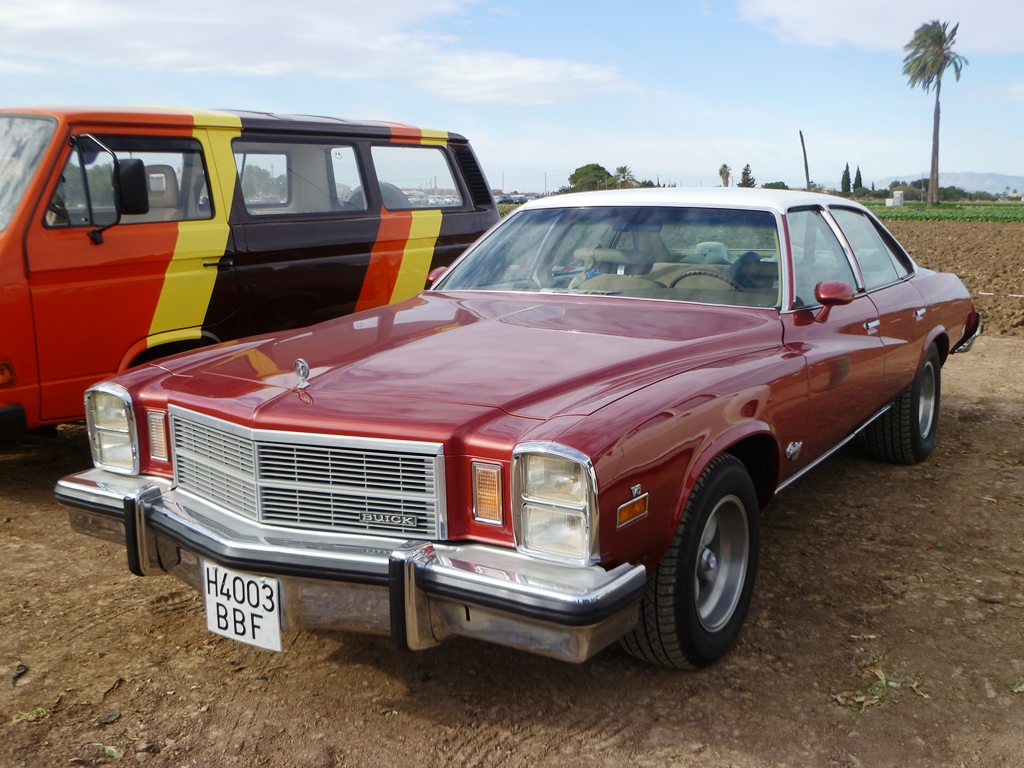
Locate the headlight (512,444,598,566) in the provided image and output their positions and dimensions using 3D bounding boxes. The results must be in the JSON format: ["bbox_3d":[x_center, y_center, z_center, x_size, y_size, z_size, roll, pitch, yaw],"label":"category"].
[{"bbox_3d":[0.123,0.258,2.233,0.243,0.272,0.114,6,12,32],"label":"headlight"}]

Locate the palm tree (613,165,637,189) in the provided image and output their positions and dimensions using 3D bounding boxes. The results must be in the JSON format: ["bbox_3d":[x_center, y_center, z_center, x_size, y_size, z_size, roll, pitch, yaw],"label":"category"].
[{"bbox_3d":[27.323,-48.692,243.710,5.965,7.843,5.965,1,11,6],"label":"palm tree"}]

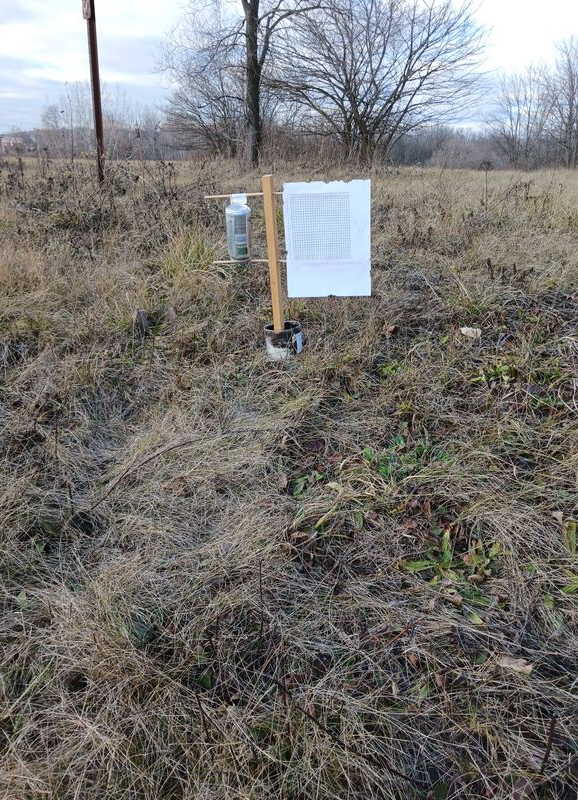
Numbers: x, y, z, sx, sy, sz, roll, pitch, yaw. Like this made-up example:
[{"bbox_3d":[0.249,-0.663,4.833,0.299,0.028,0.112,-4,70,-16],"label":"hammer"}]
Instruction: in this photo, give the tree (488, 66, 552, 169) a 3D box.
[{"bbox_3d":[14.776,-17.540,38.936,3.994,5.804,3.994,0,22,0],"label":"tree"}]

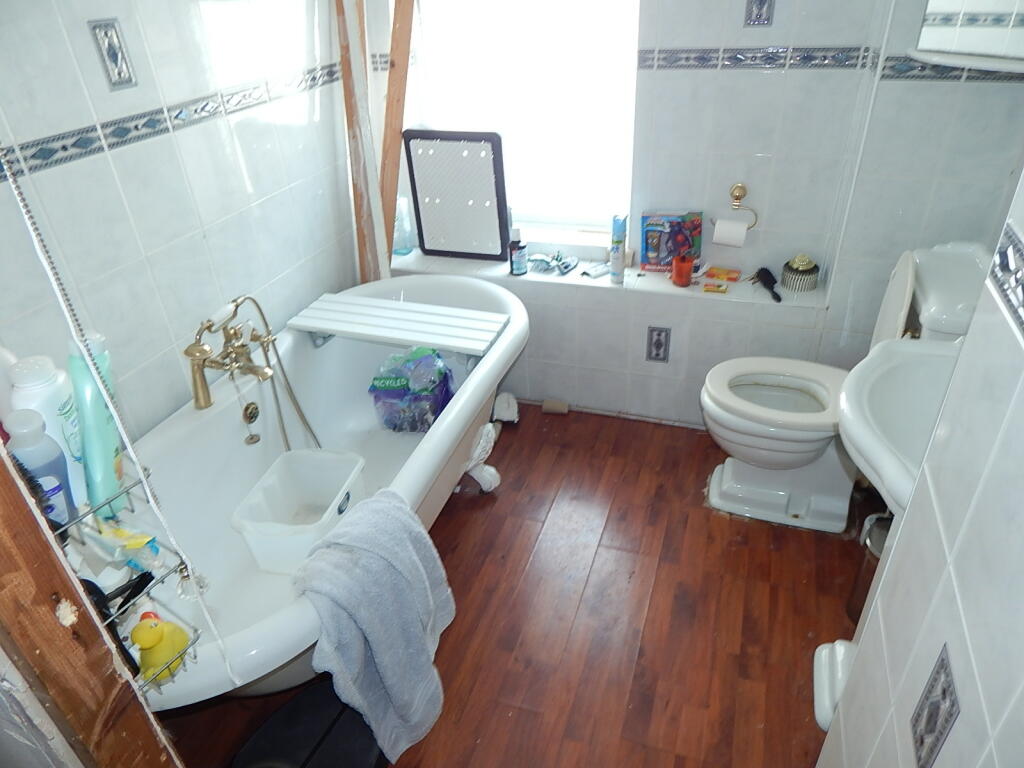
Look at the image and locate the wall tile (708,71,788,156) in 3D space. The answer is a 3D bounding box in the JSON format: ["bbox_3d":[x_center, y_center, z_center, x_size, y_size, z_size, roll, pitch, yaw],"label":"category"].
[{"bbox_3d":[0.753,-0.866,2.084,0.200,0.250,0.010,9,35,17],"label":"wall tile"}]

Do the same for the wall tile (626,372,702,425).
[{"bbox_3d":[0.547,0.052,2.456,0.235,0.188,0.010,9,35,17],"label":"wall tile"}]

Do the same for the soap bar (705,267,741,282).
[{"bbox_3d":[0.746,-0.387,2.301,0.108,0.020,0.060,9,35,17],"label":"soap bar"}]

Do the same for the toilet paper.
[{"bbox_3d":[0.763,-0.527,2.272,0.105,0.092,0.092,8,34,16],"label":"toilet paper"}]

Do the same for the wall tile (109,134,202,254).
[{"bbox_3d":[-0.875,-0.471,1.605,0.010,0.250,0.200,8,34,16],"label":"wall tile"}]

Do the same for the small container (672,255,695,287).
[{"bbox_3d":[0.597,-0.399,2.278,0.076,0.098,0.076,9,35,18],"label":"small container"}]

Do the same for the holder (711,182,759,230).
[{"bbox_3d":[0.769,-0.607,2.239,0.152,0.145,0.080,9,35,18],"label":"holder"}]

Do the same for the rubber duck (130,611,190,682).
[{"bbox_3d":[-0.501,0.376,0.928,0.068,0.078,0.082,-11,33,-13],"label":"rubber duck"}]

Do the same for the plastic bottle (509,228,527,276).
[{"bbox_3d":[0.021,-0.492,2.415,0.066,0.167,0.066,-3,33,2],"label":"plastic bottle"}]

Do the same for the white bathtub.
[{"bbox_3d":[-0.471,0.276,1.840,0.790,0.570,1.700,8,34,16],"label":"white bathtub"}]

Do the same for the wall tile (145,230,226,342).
[{"bbox_3d":[-0.881,-0.273,1.779,0.010,0.250,0.200,9,35,17],"label":"wall tile"}]

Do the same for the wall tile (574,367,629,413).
[{"bbox_3d":[0.347,0.024,2.525,0.200,0.195,0.010,8,34,16],"label":"wall tile"}]

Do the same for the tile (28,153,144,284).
[{"bbox_3d":[-0.959,-0.380,1.485,0.010,0.250,0.200,9,35,17],"label":"tile"}]

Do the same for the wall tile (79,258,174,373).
[{"bbox_3d":[-0.947,-0.168,1.622,0.010,0.250,0.200,9,35,17],"label":"wall tile"}]

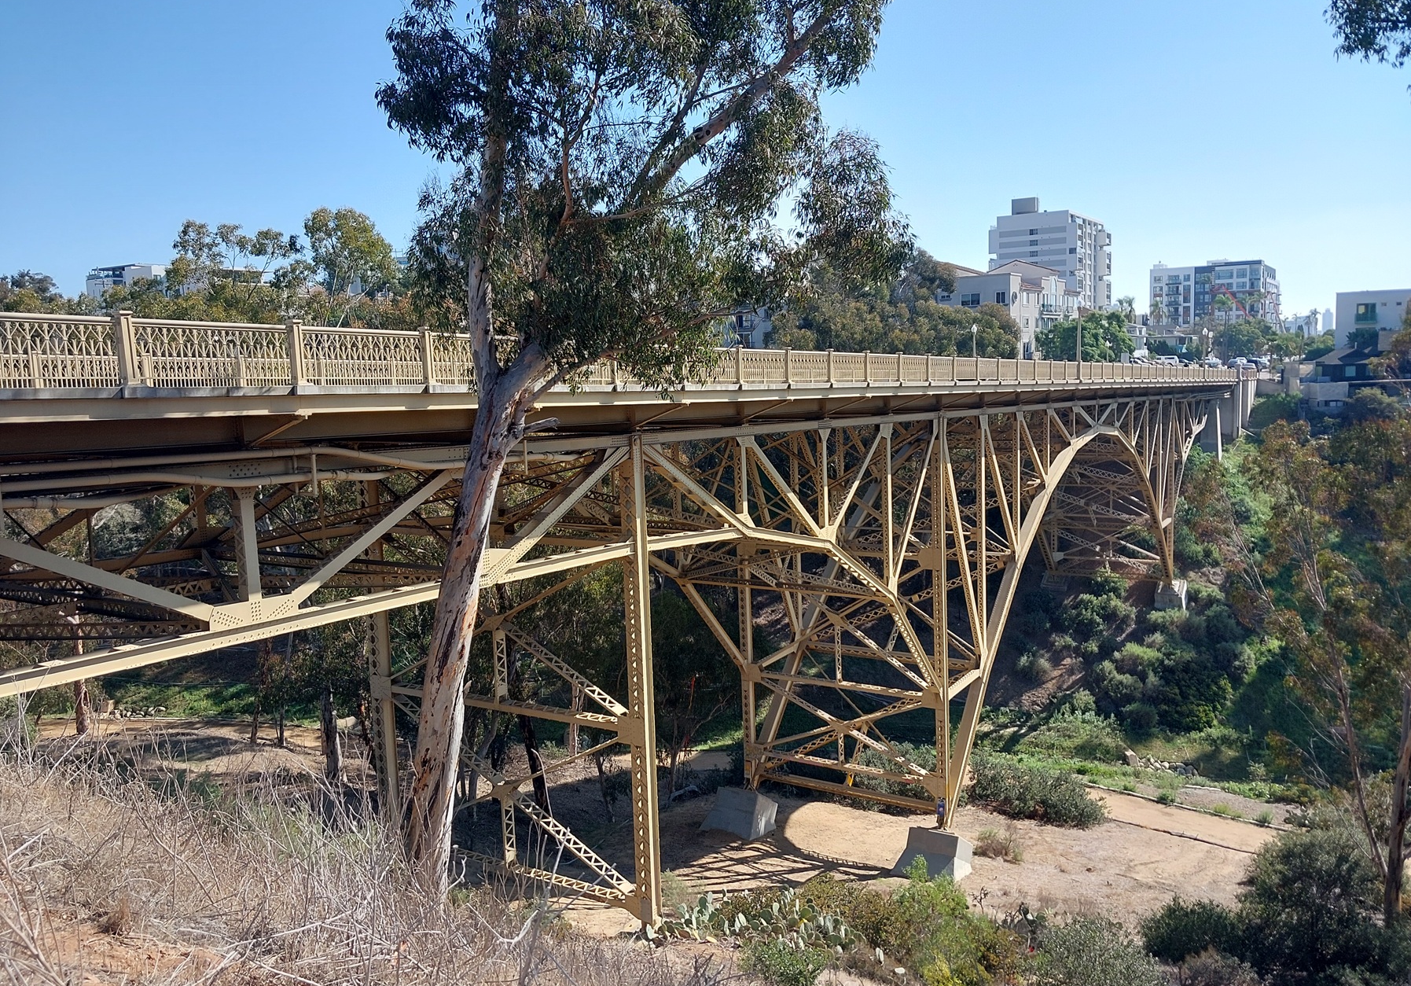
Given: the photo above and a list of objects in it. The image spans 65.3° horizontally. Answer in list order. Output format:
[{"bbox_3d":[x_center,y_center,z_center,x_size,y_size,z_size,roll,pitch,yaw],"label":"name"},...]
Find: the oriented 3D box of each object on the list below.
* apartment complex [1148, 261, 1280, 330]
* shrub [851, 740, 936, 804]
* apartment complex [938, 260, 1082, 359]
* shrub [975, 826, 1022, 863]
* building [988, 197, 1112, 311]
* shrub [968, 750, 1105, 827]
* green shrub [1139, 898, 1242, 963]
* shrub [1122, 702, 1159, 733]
[{"bbox_3d":[153.720,-54.224,331.594,30.000,26.600,42.000,2,8,32],"label":"apartment complex"},{"bbox_3d":[11.117,16.180,65.133,5.128,2.700,3.846,2,8,32],"label":"shrub"},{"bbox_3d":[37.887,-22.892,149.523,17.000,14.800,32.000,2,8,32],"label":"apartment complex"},{"bbox_3d":[14.870,17.665,55.846,2.358,1.468,2.005,2,8,32],"label":"shrub"},{"bbox_3d":[91.510,-54.902,290.617,25.000,42.500,27.000,2,8,32],"label":"building"},{"bbox_3d":[18.389,16.210,61.474,7.654,2.900,3.827,2,8,32],"label":"shrub"},{"bbox_3d":[20.611,18.297,46.793,3.967,2.100,3.174,2,8,32],"label":"green shrub"},{"bbox_3d":[32.084,16.404,81.216,2.587,1.992,2.199,2,8,32],"label":"shrub"}]

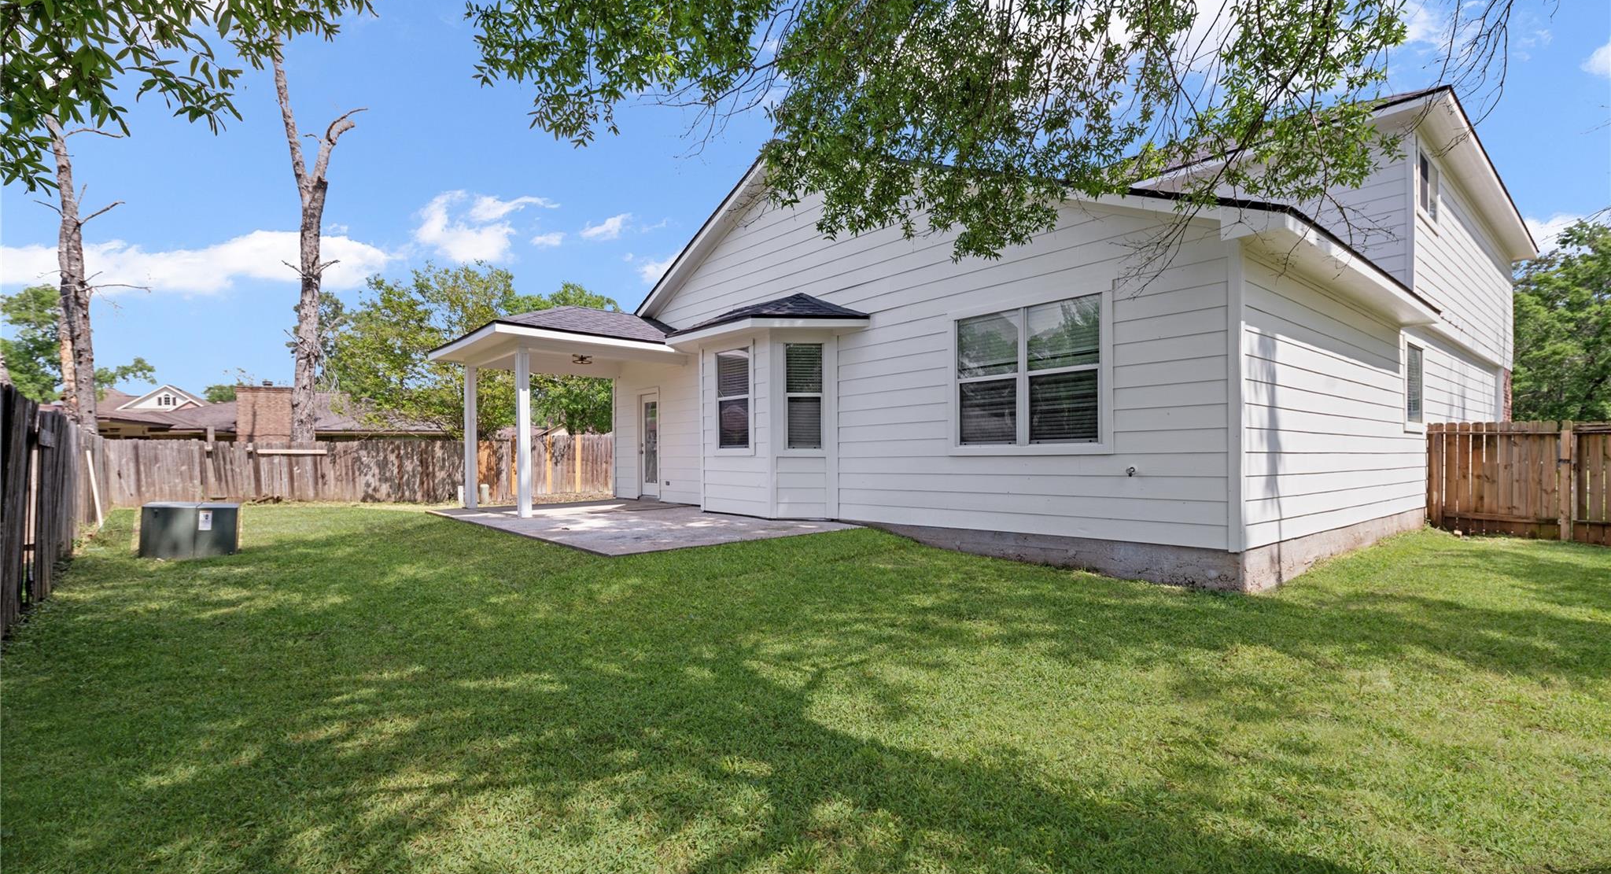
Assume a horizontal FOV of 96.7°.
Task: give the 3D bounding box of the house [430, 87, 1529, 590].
[{"bbox_3d":[5.723,-2.974,16.140,23.200,9.400,13.600,1,-3,-40],"label":"house"}]

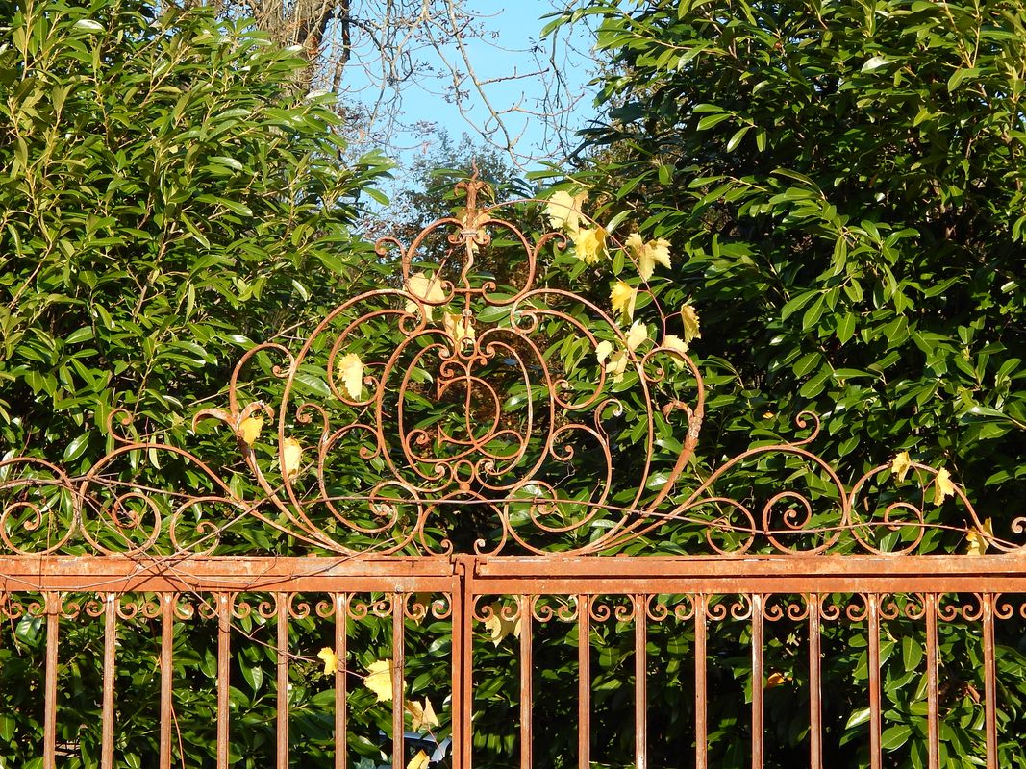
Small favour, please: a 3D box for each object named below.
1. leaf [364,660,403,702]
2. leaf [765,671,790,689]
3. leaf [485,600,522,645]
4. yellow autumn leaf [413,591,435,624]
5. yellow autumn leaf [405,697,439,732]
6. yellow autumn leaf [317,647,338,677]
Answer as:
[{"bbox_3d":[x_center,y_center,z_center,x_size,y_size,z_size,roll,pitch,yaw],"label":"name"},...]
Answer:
[{"bbox_3d":[-0.273,0.632,4.800,0.090,0.094,0.030,0,-5,0],"label":"leaf"},{"bbox_3d":[0.639,0.709,5.400,0.065,0.042,0.045,0,-5,0],"label":"leaf"},{"bbox_3d":[-0.019,0.518,4.870,0.091,0.102,0.050,0,-5,0],"label":"leaf"},{"bbox_3d":[-0.193,0.475,4.870,0.050,0.091,0.040,0,-5,0],"label":"yellow autumn leaf"},{"bbox_3d":[-0.193,0.703,4.800,0.074,0.076,0.045,0,-5,0],"label":"yellow autumn leaf"},{"bbox_3d":[-0.391,0.588,4.780,0.047,0.063,0.030,0,-5,0],"label":"yellow autumn leaf"}]

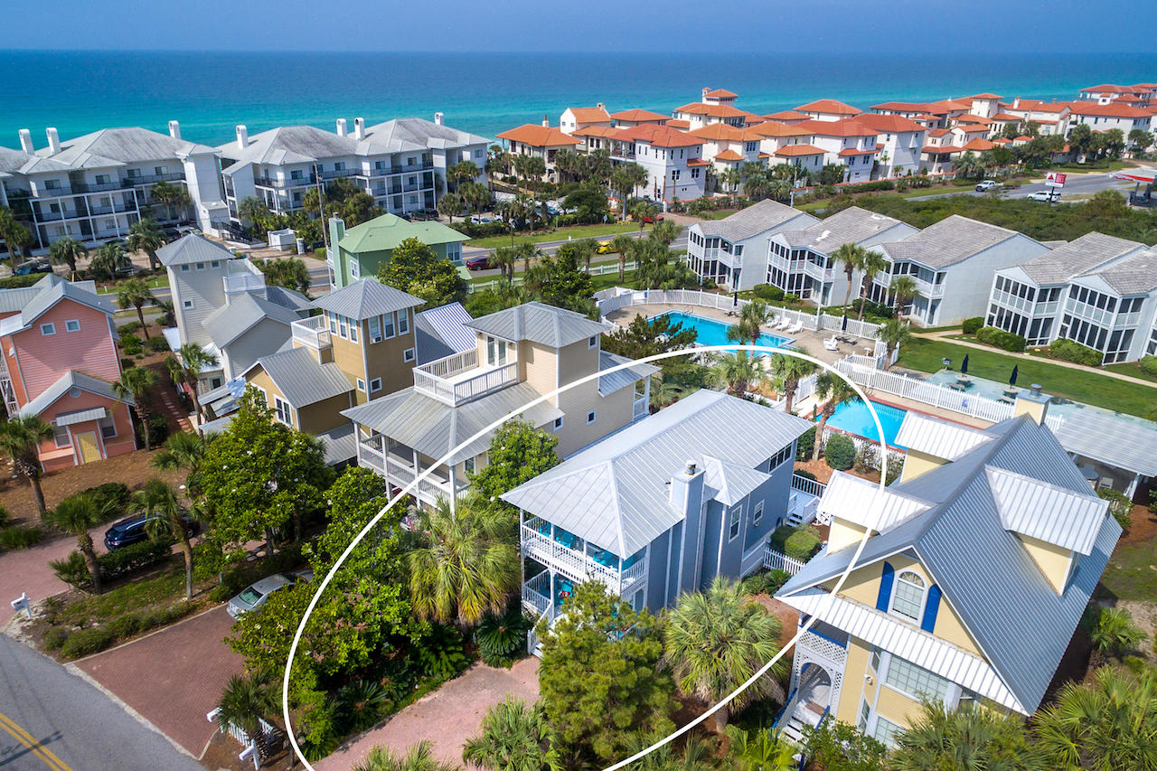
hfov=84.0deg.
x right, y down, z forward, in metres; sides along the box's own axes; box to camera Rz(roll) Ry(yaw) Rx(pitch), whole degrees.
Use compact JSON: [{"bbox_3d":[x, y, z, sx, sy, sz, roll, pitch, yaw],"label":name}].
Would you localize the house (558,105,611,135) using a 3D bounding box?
[{"bbox_3d":[1.847,-58.990,153.497,9.655,13.130,6.692,-16,30,-31],"label":"house"}]

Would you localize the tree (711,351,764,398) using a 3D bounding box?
[{"bbox_3d":[11.538,0.009,47.286,3.830,5.140,3.830,7,29,14],"label":"tree"}]

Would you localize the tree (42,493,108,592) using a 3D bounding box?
[{"bbox_3d":[-22.100,7.000,28.600,2.600,5.400,2.600,0,26,0],"label":"tree"}]

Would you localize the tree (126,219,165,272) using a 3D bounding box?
[{"bbox_3d":[-54.812,-17.941,81.620,3.963,6.461,3.667,0,25,0],"label":"tree"}]

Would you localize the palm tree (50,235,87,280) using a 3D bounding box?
[{"bbox_3d":[-59.170,-14.560,74.790,4.500,5.270,4.500,0,25,0],"label":"palm tree"}]

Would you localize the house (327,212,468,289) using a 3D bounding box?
[{"bbox_3d":[-20.582,-15.522,74.031,13.592,9.379,9.228,-14,28,-27],"label":"house"}]

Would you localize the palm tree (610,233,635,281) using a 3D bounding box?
[{"bbox_3d":[5.180,-14.540,74.430,2.950,5.560,2.950,0,25,0],"label":"palm tree"}]

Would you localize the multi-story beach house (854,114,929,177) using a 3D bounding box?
[{"bbox_3d":[70.704,-54.907,146.430,12.585,12.505,9.548,-20,32,-37],"label":"multi-story beach house"}]

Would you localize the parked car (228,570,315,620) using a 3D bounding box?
[{"bbox_3d":[-17.036,11.576,35.892,1.777,1.492,4.456,21,32,37],"label":"parked car"}]

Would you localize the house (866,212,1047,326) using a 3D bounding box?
[{"bbox_3d":[39.234,-12.425,67.337,17.200,8.650,8.100,-9,29,-16],"label":"house"}]

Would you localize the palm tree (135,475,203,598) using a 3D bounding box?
[{"bbox_3d":[-19.083,7.534,30.993,2.770,6.830,2.770,-20,34,-33],"label":"palm tree"}]

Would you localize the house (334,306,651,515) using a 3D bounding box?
[{"bbox_3d":[-4.307,0.741,40.774,9.280,11.463,16.579,21,32,37],"label":"house"}]

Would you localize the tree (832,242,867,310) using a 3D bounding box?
[{"bbox_3d":[27.190,-10.580,64.980,3.600,7.250,3.600,0,25,0],"label":"tree"}]

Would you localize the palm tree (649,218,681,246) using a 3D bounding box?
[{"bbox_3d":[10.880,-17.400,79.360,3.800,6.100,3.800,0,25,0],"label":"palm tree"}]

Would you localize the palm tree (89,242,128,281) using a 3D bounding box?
[{"bbox_3d":[-55.350,-14.580,75.900,4.500,4.280,4.500,0,25,0],"label":"palm tree"}]

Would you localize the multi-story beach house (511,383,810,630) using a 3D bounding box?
[{"bbox_3d":[4.006,5.403,28.544,6.300,8.600,12.900,23,34,38],"label":"multi-story beach house"}]

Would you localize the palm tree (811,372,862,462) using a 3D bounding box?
[{"bbox_3d":[16.254,2.197,41.560,3.020,6.600,3.020,12,30,21],"label":"palm tree"}]

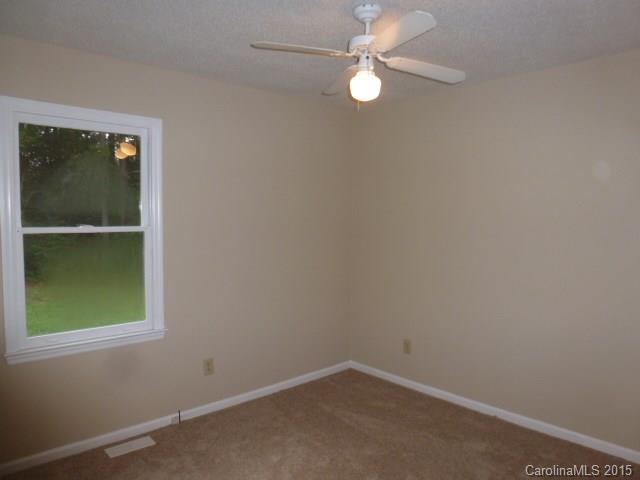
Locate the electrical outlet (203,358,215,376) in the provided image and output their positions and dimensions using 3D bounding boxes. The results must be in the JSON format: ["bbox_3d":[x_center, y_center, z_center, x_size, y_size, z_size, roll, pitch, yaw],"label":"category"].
[{"bbox_3d":[-0.808,0.925,3.220,0.075,0.119,0.015,-2,4,-42],"label":"electrical outlet"}]

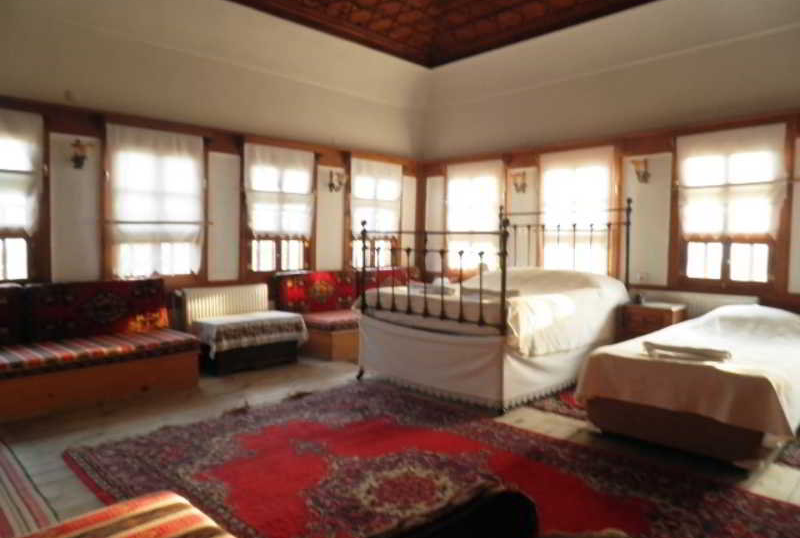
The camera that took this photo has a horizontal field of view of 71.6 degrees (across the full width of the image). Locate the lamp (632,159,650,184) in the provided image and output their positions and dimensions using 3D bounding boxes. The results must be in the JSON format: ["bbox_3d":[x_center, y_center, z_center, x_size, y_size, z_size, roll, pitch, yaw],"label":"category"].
[{"bbox_3d":[2.300,-0.926,5.264,0.144,0.240,0.132,-2,4,-43],"label":"lamp"}]

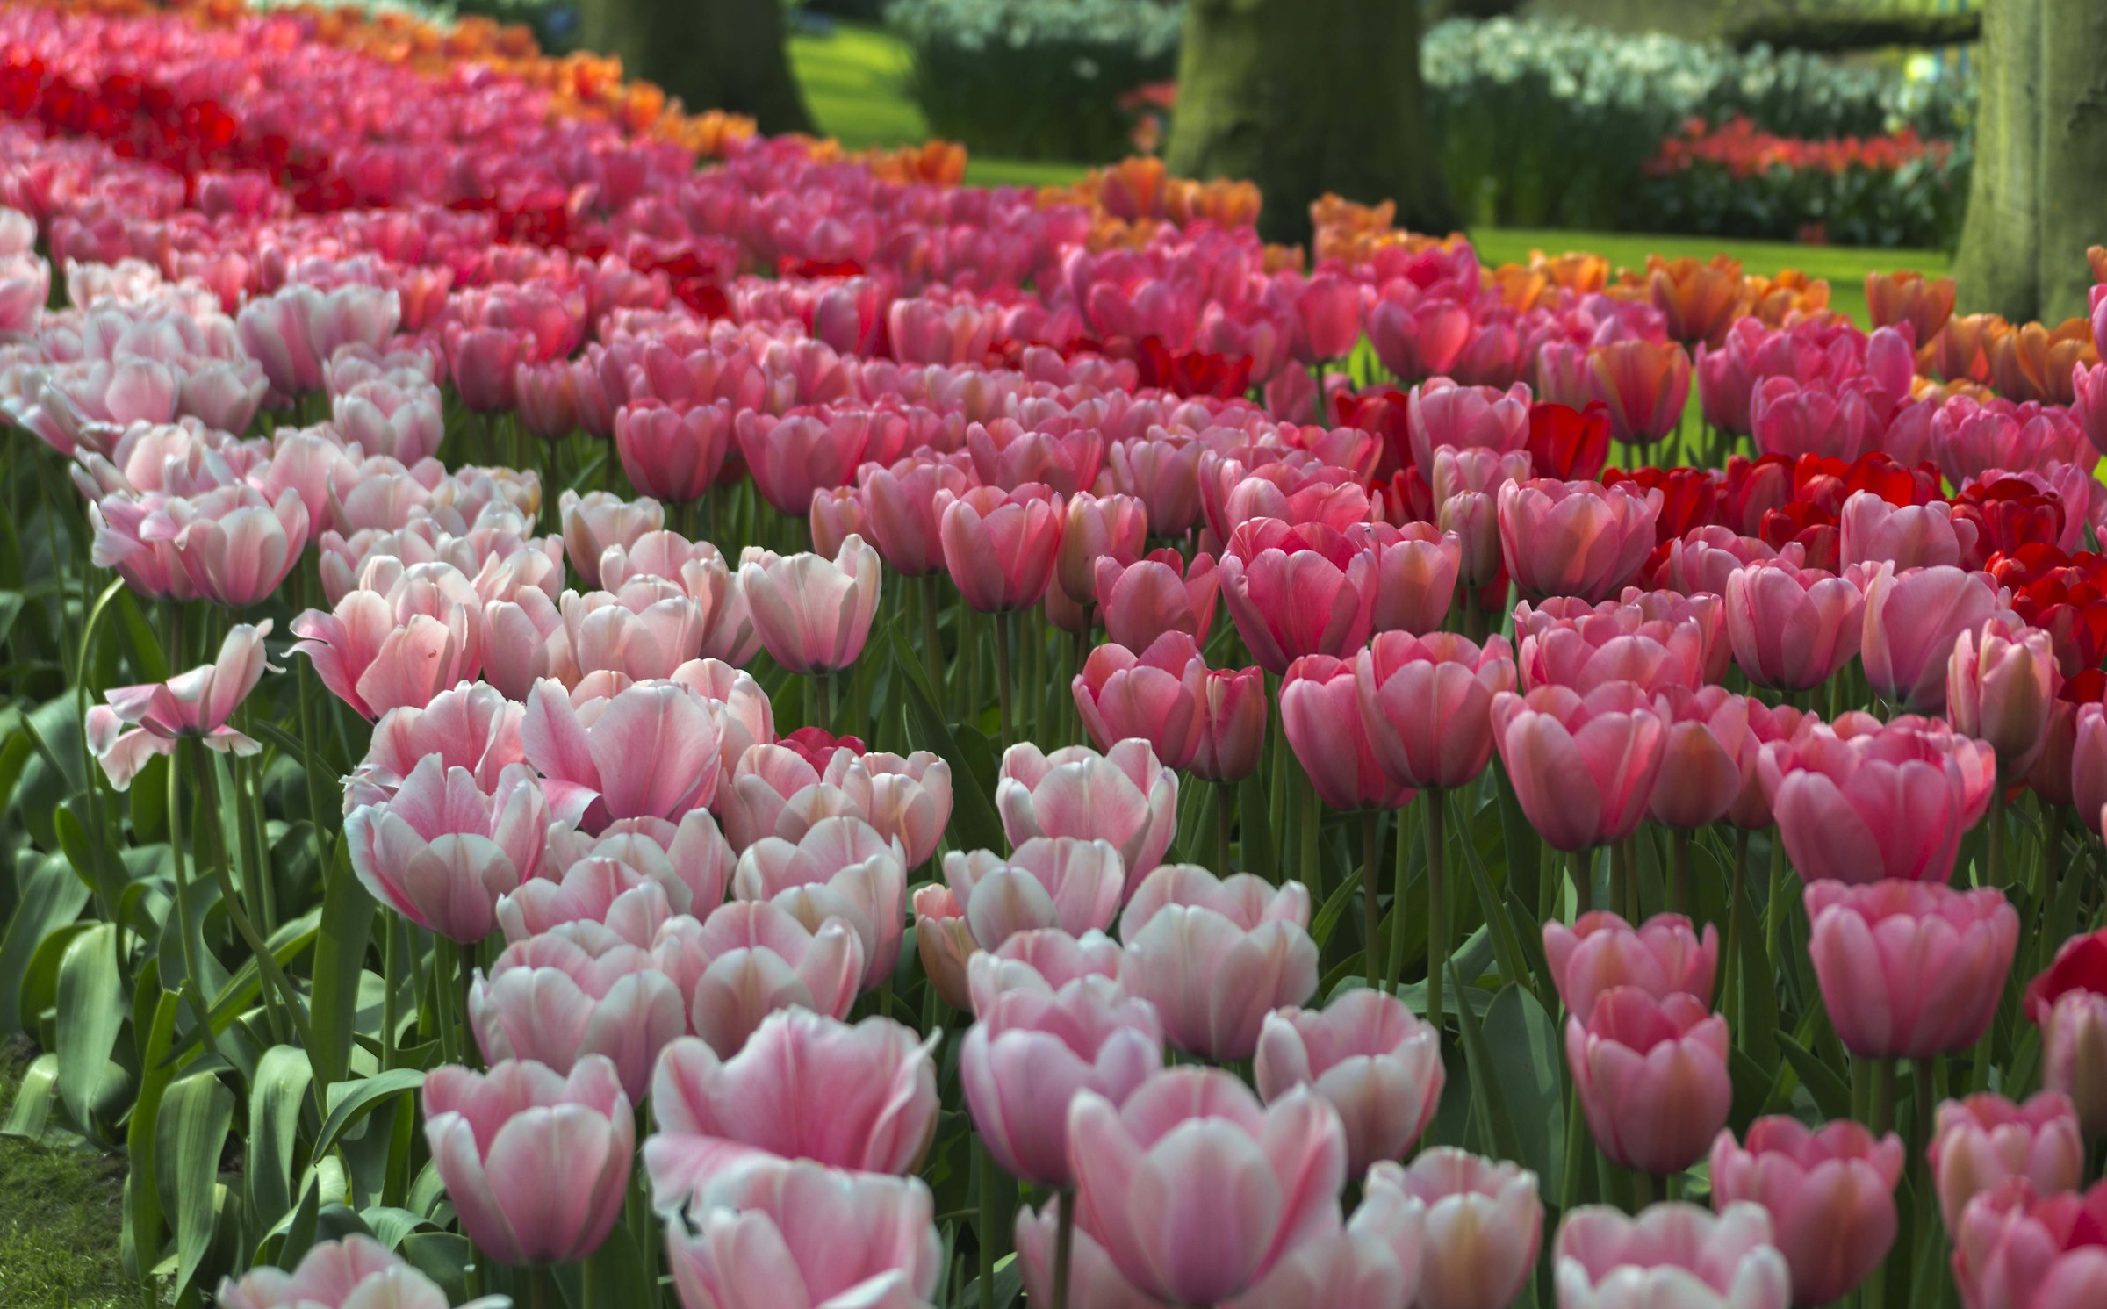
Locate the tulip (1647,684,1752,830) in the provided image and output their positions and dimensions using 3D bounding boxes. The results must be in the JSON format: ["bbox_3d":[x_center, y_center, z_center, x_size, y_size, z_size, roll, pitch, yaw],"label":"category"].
[{"bbox_3d":[0.357,0.057,2.650,0.060,0.075,0.060,0,11,0],"label":"tulip"}]

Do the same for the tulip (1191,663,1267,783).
[{"bbox_3d":[0.095,0.037,2.560,0.042,0.064,0.042,0,10,0],"label":"tulip"}]

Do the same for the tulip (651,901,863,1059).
[{"bbox_3d":[-0.122,0.141,1.980,0.087,0.069,0.085,0,11,0],"label":"tulip"}]

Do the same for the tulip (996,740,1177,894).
[{"bbox_3d":[0.015,0.071,2.060,0.077,0.068,0.074,0,11,0],"label":"tulip"}]

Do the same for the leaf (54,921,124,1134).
[{"bbox_3d":[-0.603,0.234,3.000,0.044,0.135,0.045,3,11,14],"label":"leaf"}]

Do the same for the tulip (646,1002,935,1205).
[{"bbox_3d":[-0.095,0.172,1.750,0.104,0.075,0.098,0,11,0],"label":"tulip"}]

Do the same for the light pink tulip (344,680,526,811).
[{"bbox_3d":[-0.269,0.045,2.100,0.078,0.066,0.075,0,11,0],"label":"light pink tulip"}]

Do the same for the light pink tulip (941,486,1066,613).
[{"bbox_3d":[-0.031,-0.061,2.760,0.072,0.070,0.071,0,10,0],"label":"light pink tulip"}]

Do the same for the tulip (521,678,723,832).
[{"bbox_3d":[-0.184,0.044,2.050,0.086,0.060,0.077,0,10,0],"label":"tulip"}]

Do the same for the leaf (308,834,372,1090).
[{"bbox_3d":[-0.329,0.145,2.220,0.030,0.125,0.020,6,11,-1],"label":"leaf"}]

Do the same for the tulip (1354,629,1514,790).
[{"bbox_3d":[0.180,0.026,2.270,0.075,0.070,0.073,0,11,0],"label":"tulip"}]

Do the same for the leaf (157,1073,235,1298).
[{"bbox_3d":[-0.408,0.252,2.280,0.037,0.115,0.035,0,11,0],"label":"leaf"}]

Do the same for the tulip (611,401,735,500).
[{"bbox_3d":[-0.236,-0.127,2.980,0.074,0.060,0.071,0,11,0],"label":"tulip"}]

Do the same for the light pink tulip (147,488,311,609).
[{"bbox_3d":[-0.488,-0.065,2.860,0.087,0.066,0.082,0,10,0],"label":"light pink tulip"}]

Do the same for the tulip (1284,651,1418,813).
[{"bbox_3d":[0.167,0.044,2.620,0.085,0.081,0.083,0,11,0],"label":"tulip"}]

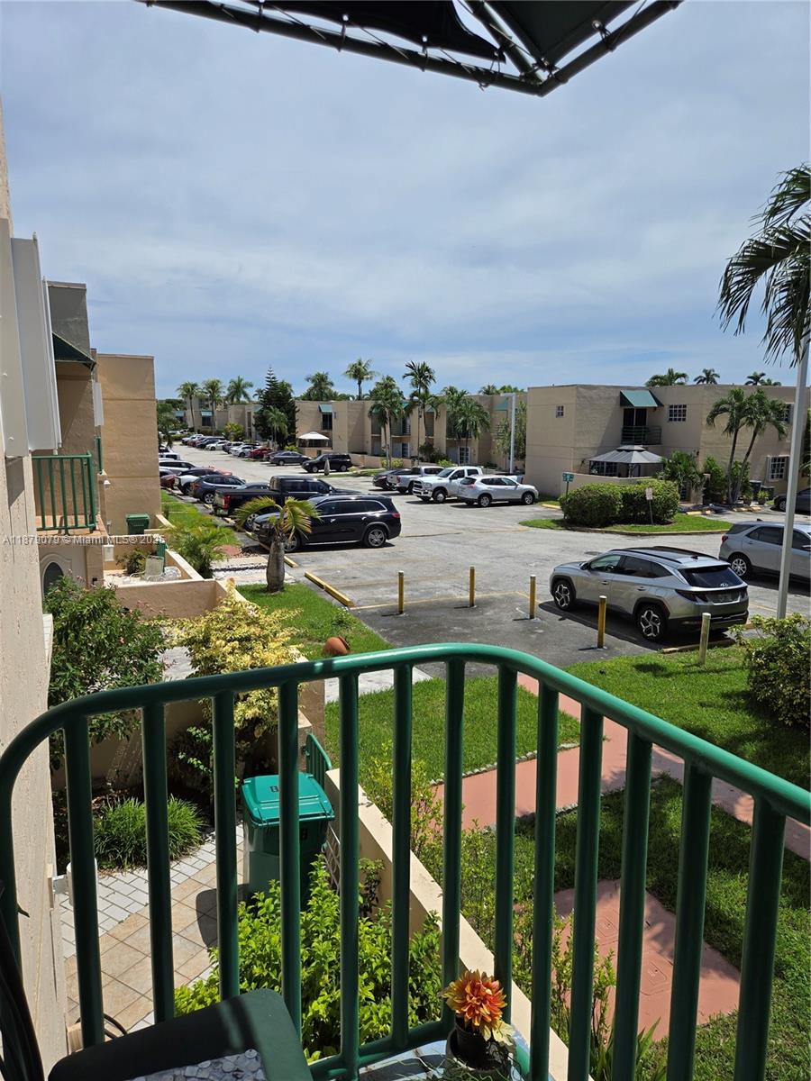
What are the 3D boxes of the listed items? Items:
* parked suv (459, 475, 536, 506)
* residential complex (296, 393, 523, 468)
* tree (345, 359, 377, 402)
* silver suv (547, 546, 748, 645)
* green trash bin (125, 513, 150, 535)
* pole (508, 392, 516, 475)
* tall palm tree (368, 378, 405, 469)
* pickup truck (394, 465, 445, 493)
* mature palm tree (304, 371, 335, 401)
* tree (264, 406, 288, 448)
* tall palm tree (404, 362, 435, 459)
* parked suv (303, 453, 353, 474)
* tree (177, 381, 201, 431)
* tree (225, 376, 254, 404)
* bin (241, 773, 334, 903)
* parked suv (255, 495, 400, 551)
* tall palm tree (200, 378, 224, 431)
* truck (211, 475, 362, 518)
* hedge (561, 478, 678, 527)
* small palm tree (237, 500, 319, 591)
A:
[{"bbox_3d":[5.031,-2.811,38.798,4.660,1.690,1.840,-4,10,-25],"label":"parked suv"},{"bbox_3d":[2.351,-13.177,85.226,12.000,6.800,51.000,-6,11,-31],"label":"residential complex"},{"bbox_3d":[-5.745,-16.891,91.474,4.300,12.800,4.300,0,9,0],"label":"tree"},{"bbox_3d":[5.226,0.993,16.140,1.865,1.665,4.630,-5,11,-27],"label":"silver suv"},{"bbox_3d":[-8.662,-0.220,23.267,0.700,1.100,0.820,-4,10,-21],"label":"green trash bin"},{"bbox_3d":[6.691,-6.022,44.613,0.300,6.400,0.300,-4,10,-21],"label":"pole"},{"bbox_3d":[-1.716,-11.612,70.247,3.800,9.200,3.800,0,9,0],"label":"tall palm tree"},{"bbox_3d":[1.779,-3.892,45.668,5.600,1.860,1.970,-3,10,-20],"label":"pickup truck"},{"bbox_3d":[-13.953,-21.091,116.118,4.700,12.128,4.600,-1,10,-7],"label":"mature palm tree"},{"bbox_3d":[-17.249,-14.768,95.885,3.200,6.314,3.100,-2,10,-10],"label":"tree"},{"bbox_3d":[1.498,-12.709,71.888,3.400,10.274,3.300,0,9,1],"label":"tall palm tree"},{"bbox_3d":[-7.173,-7.191,66.407,4.600,1.710,1.850,-4,10,-21],"label":"parked suv"},{"bbox_3d":[-36.887,-21.580,123.130,4.200,11.900,4.200,0,9,0],"label":"tree"},{"bbox_3d":[-31.809,-25.125,137.757,5.200,12.848,5.000,-2,10,-13],"label":"tree"},{"bbox_3d":[-1.089,2.853,6.716,0.670,1.070,0.830,-4,10,-21],"label":"bin"},{"bbox_3d":[-2.690,-0.693,26.159,5.100,1.820,1.950,-4,10,-21],"label":"parked suv"},{"bbox_3d":[-40.973,-27.695,152.540,4.700,12.989,4.600,-2,10,-15],"label":"tall palm tree"},{"bbox_3d":[-5.081,-1.660,31.543,6.050,2.000,2.040,-3,10,-20],"label":"truck"},{"bbox_3d":[9.505,-1.726,31.746,4.950,1.750,2.200,-4,10,-25],"label":"hedge"},{"bbox_3d":[-3.287,0.144,18.529,2.050,2.505,1.900,-2,10,-10],"label":"small palm tree"}]

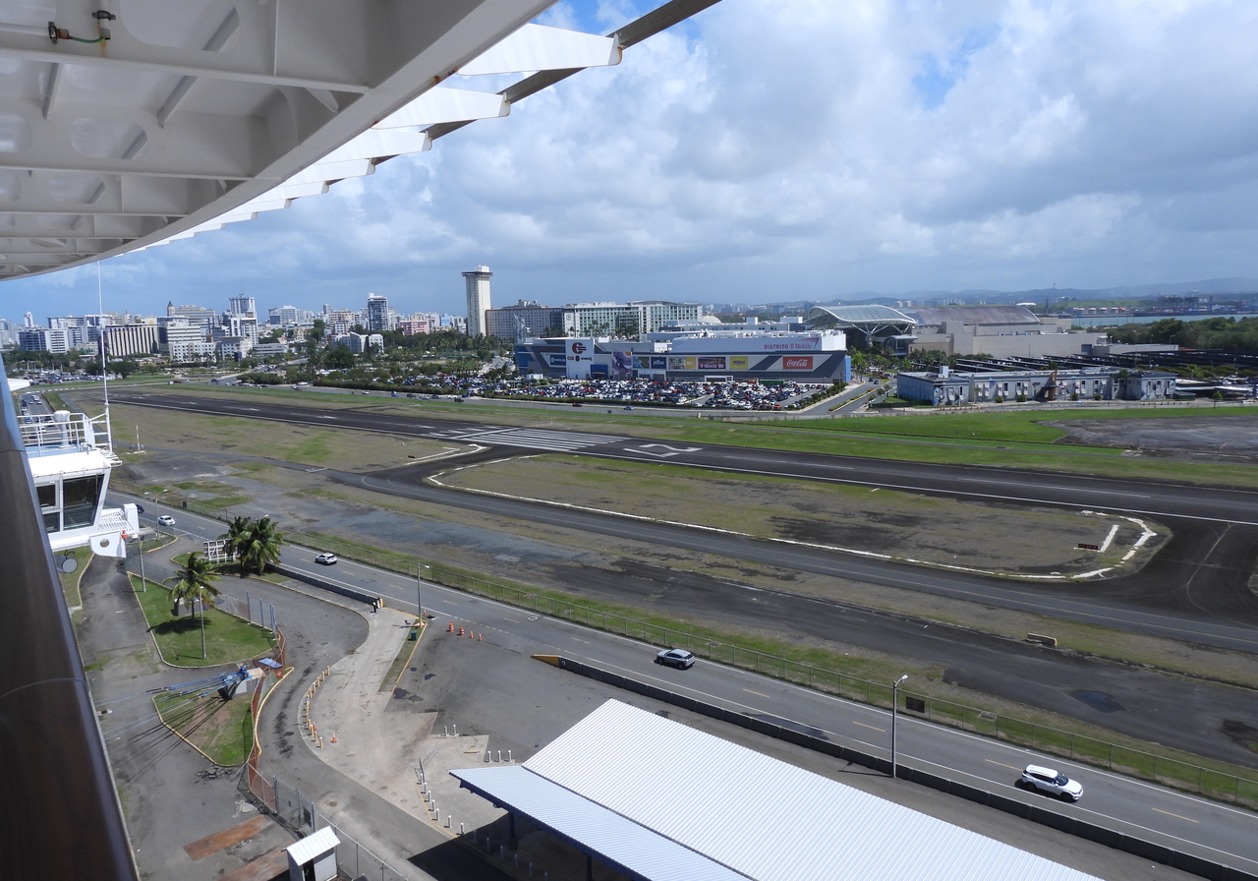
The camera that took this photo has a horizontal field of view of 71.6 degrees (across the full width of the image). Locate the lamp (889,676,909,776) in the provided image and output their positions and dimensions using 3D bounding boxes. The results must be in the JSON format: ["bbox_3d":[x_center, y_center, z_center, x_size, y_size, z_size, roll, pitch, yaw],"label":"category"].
[{"bbox_3d":[22.515,23.582,72.170,0.400,8.400,2.300,5,11,39],"label":"lamp"}]

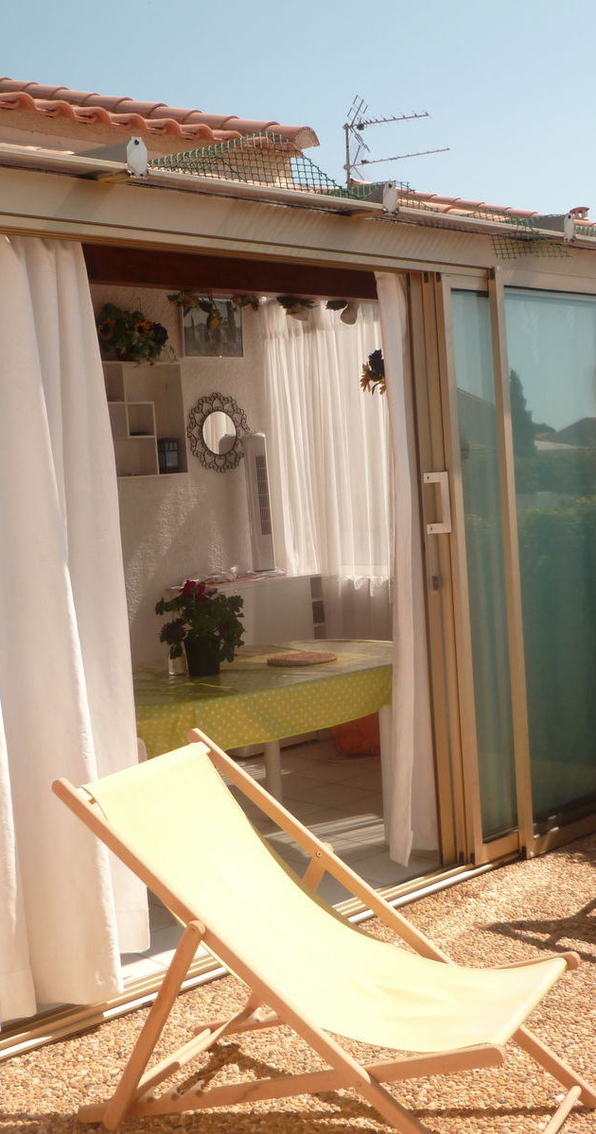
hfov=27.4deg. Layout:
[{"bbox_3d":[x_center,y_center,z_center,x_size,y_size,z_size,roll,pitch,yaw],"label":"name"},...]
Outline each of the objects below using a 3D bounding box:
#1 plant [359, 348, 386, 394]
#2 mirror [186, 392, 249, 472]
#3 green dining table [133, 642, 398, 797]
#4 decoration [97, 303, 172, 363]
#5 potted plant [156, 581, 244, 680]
[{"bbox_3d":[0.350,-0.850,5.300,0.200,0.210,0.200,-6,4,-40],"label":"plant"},{"bbox_3d":[-0.474,-0.795,7.222,0.460,0.470,0.030,-6,4,-40],"label":"mirror"},{"bbox_3d":[-0.247,0.785,4.939,1.839,0.750,1.051,-6,4,-40],"label":"green dining table"},{"bbox_3d":[-0.906,-1.282,6.723,0.370,0.310,0.280,-6,4,-40],"label":"decoration"},{"bbox_3d":[-0.381,0.239,4.808,0.300,0.370,0.300,-4,3,0],"label":"potted plant"}]

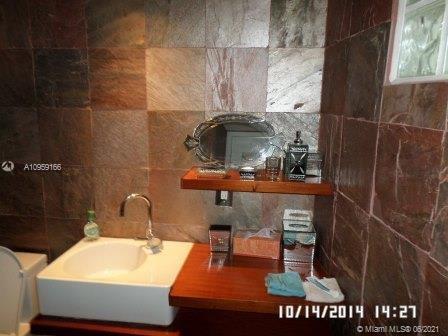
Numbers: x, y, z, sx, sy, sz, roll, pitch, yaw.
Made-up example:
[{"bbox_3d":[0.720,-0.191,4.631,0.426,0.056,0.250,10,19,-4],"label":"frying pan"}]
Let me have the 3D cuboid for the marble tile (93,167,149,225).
[{"bbox_3d":[-0.564,0.150,1.783,0.302,0.302,0.015,2,11,5],"label":"marble tile"}]

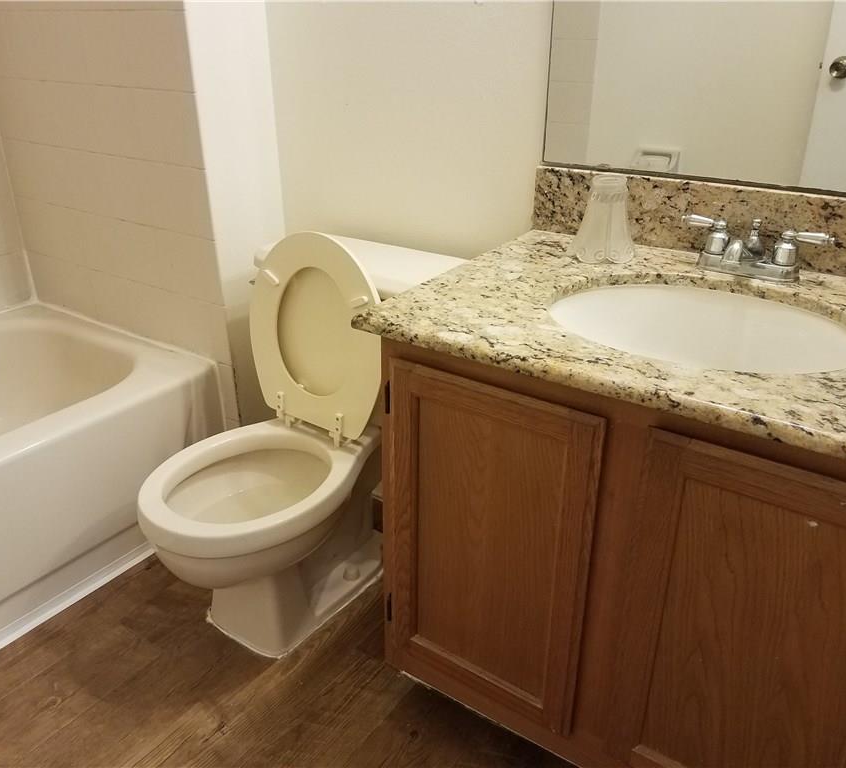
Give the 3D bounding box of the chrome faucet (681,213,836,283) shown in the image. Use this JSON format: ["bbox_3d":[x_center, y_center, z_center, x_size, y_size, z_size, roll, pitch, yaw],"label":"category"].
[{"bbox_3d":[0.505,-0.208,1.199,0.235,0.082,0.130,16,30,30],"label":"chrome faucet"}]

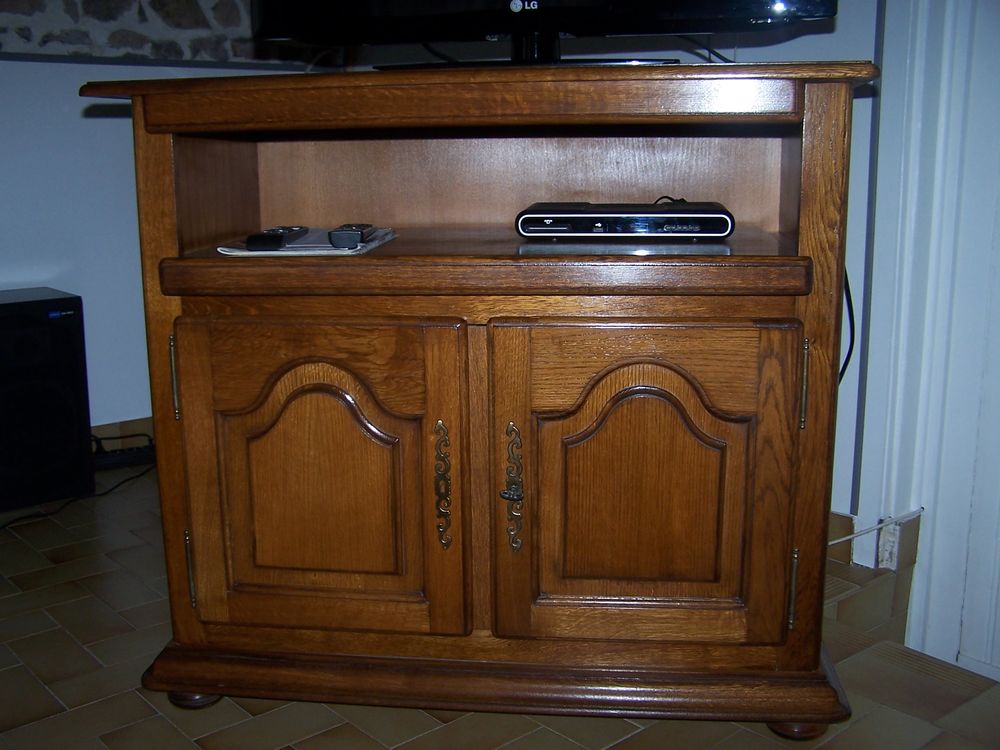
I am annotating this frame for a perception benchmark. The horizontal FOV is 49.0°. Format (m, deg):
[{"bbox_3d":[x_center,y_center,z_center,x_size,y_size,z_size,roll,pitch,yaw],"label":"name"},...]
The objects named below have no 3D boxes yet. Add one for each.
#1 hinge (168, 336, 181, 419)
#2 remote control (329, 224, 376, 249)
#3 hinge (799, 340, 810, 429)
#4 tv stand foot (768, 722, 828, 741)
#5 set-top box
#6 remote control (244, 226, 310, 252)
[{"bbox_3d":[-0.452,0.004,1.525,0.008,0.121,0.009,1,12,7],"label":"hinge"},{"bbox_3d":[-0.200,-0.194,1.519,0.045,0.022,0.165,0,12,2],"label":"remote control"},{"bbox_3d":[0.396,0.013,1.427,0.008,0.121,0.009,1,12,7],"label":"hinge"},{"bbox_3d":[0.419,0.483,1.551,0.087,0.042,0.087,1,12,7],"label":"tv stand foot"},{"bbox_3d":[0.186,-0.230,1.642,0.309,0.044,0.175,1,12,7],"label":"set-top box"},{"bbox_3d":[-0.302,-0.190,1.512,0.048,0.020,0.175,0,12,2],"label":"remote control"}]

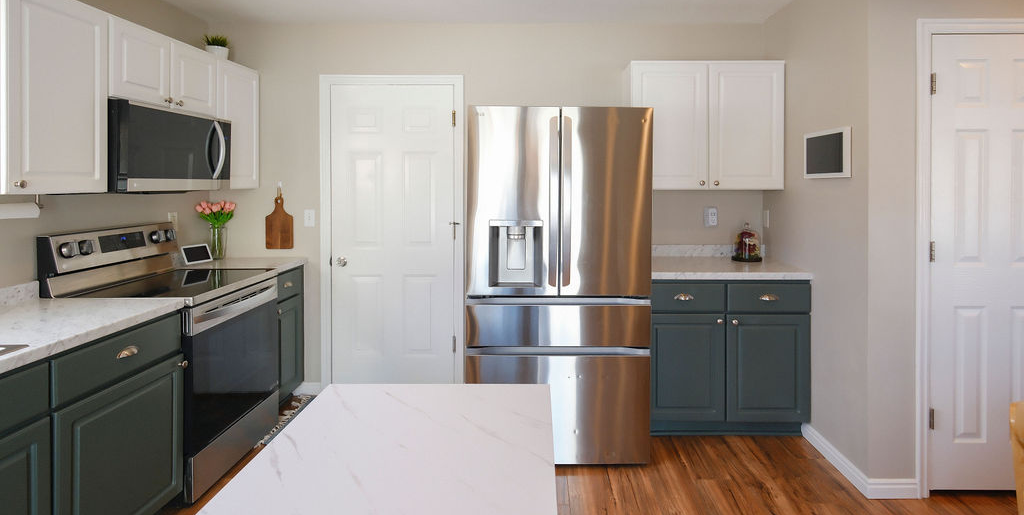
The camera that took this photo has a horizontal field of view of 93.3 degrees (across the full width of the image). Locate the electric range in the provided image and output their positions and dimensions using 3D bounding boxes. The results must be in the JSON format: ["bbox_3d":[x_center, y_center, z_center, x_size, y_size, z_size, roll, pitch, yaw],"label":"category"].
[{"bbox_3d":[-1.728,0.462,2.509,0.725,1.210,0.740,0,7,2],"label":"electric range"}]

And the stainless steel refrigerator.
[{"bbox_3d":[0.251,0.118,2.745,0.908,1.750,0.800,0,5,3],"label":"stainless steel refrigerator"}]

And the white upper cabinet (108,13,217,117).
[{"bbox_3d":[-1.876,-0.916,2.425,0.325,0.370,0.710,0,5,3],"label":"white upper cabinet"}]

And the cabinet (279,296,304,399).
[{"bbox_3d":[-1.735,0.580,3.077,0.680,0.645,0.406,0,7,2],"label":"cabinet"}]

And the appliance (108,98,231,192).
[{"bbox_3d":[-1.898,-0.555,2.527,0.462,0.410,0.726,0,7,2],"label":"appliance"}]

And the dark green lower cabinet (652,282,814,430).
[{"bbox_3d":[1.137,0.520,2.830,0.890,0.870,0.620,0,5,3],"label":"dark green lower cabinet"}]

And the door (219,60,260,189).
[{"bbox_3d":[-1.717,-0.821,3.045,0.030,0.750,0.400,0,5,2],"label":"door"}]

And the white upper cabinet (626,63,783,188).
[{"bbox_3d":[1.164,-0.798,3.020,0.914,0.763,0.325,0,5,3],"label":"white upper cabinet"}]

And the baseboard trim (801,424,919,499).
[{"bbox_3d":[1.674,0.962,2.364,0.220,0.100,0.530,0,5,3],"label":"baseboard trim"}]

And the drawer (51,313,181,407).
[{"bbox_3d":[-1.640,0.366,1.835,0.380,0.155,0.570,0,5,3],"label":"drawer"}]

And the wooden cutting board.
[{"bbox_3d":[-1.513,-0.232,3.155,0.183,0.360,0.022,0,5,3],"label":"wooden cutting board"}]

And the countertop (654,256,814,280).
[{"bbox_3d":[1.226,0.062,3.007,0.916,0.040,0.602,0,7,2],"label":"countertop"}]

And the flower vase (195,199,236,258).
[{"bbox_3d":[-1.925,-0.179,3.145,0.235,0.390,0.235,0,7,2],"label":"flower vase"}]

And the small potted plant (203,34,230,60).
[{"bbox_3d":[-1.908,-1.328,3.123,0.165,0.205,0.165,0,7,2],"label":"small potted plant"}]

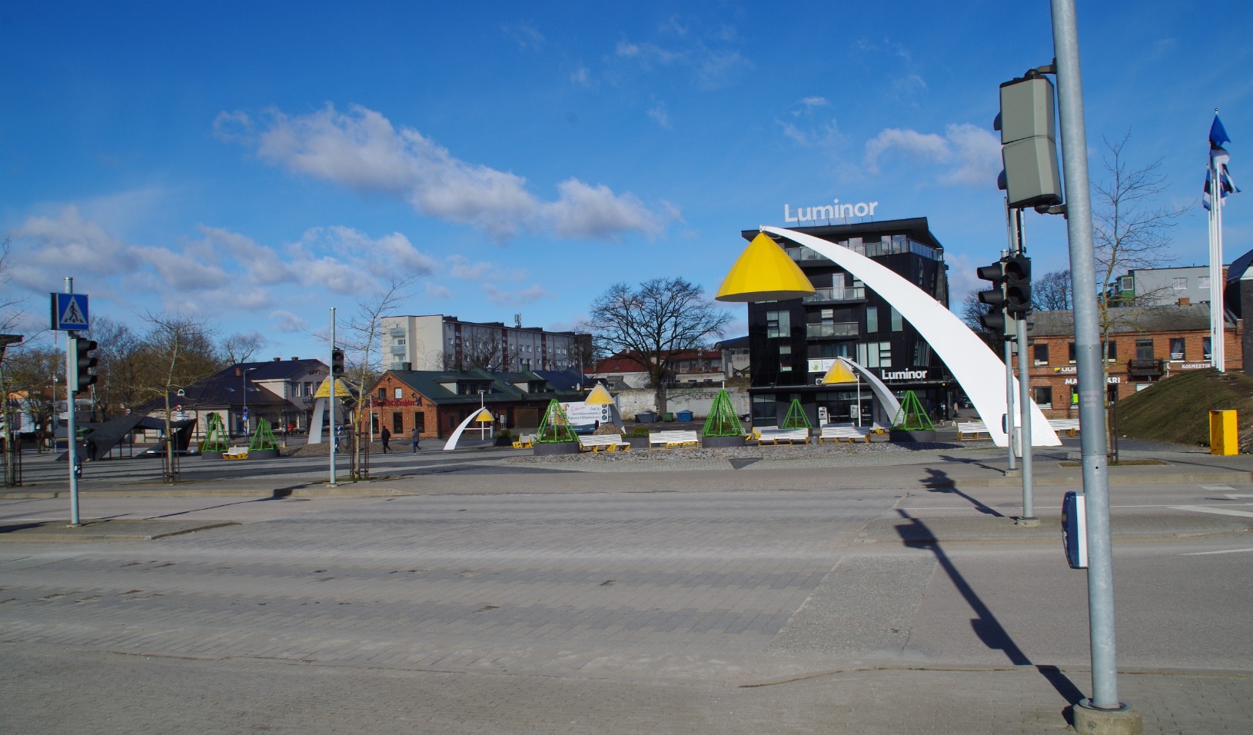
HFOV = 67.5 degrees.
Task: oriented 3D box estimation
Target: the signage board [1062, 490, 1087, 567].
[{"bbox_3d":[2.335,0.843,4.880,0.075,0.400,0.120,-2,-1,0],"label":"signage board"}]

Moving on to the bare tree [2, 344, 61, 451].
[{"bbox_3d":[-50.647,2.631,80.000,4.800,9.200,4.800,-2,-1,0],"label":"bare tree"}]

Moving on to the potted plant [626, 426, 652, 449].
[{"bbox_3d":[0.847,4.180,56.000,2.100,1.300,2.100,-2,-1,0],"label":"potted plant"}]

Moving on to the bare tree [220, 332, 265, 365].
[{"bbox_3d":[-49.974,1.465,122.000,6.000,12.300,6.000,-2,-1,0],"label":"bare tree"}]

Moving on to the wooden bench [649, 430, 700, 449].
[{"bbox_3d":[2.148,3.244,42.000,2.150,0.850,0.750,-2,-1,-2],"label":"wooden bench"}]

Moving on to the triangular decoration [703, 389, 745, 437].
[{"bbox_3d":[5.269,2.476,51.000,2.250,2.600,2.250,-2,-1,0],"label":"triangular decoration"}]

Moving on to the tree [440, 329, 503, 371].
[{"bbox_3d":[-19.926,0.955,122.000,8.200,12.000,8.200,-2,-1,0],"label":"tree"}]

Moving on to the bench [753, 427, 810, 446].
[{"bbox_3d":[7.495,3.315,44.600,2.450,0.800,0.750,-2,0,10],"label":"bench"}]

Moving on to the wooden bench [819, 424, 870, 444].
[{"bbox_3d":[10.312,3.181,44.300,2.350,0.790,0.750,-2,0,16],"label":"wooden bench"}]

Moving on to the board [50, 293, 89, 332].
[{"bbox_3d":[-9.673,-0.961,16.300,0.170,0.630,0.630,-2,-1,16],"label":"board"}]

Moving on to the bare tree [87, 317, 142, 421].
[{"bbox_3d":[-52.359,0.752,96.000,6.000,11.800,6.000,-2,0,-30],"label":"bare tree"}]

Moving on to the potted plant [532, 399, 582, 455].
[{"bbox_3d":[-3.000,2.539,40.200,2.000,2.350,2.000,-2,-1,0],"label":"potted plant"}]

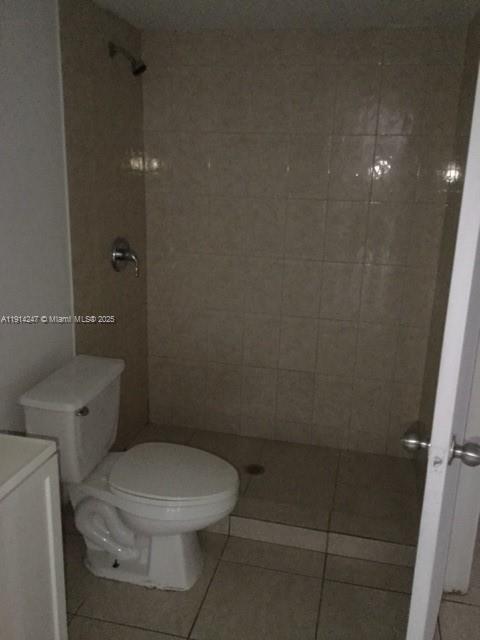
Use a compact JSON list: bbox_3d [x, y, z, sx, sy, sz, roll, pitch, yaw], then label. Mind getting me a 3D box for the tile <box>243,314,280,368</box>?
[{"bbox_3d":[0.114,0.110,3.102,0.202,0.305,0.010,5,17,12],"label":"tile"}]

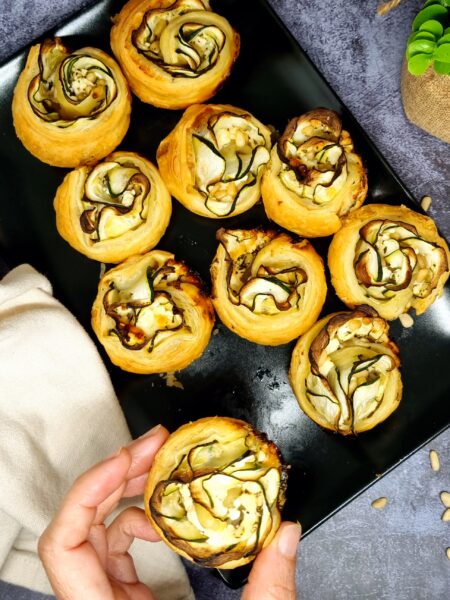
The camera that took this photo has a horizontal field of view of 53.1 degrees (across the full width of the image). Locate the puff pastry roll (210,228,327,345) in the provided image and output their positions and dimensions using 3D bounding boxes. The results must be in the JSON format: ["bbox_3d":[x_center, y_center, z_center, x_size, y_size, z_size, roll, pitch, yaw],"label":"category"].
[{"bbox_3d":[0.024,-0.007,0.261,0.065,0.041,0.065,0,82,0],"label":"puff pastry roll"}]

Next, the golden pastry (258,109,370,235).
[{"bbox_3d":[0.052,-0.074,0.271,0.064,0.041,0.072,0,82,0],"label":"golden pastry"}]

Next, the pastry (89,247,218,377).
[{"bbox_3d":[-0.040,0.007,0.259,0.067,0.041,0.068,0,82,0],"label":"pastry"}]

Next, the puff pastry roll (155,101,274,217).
[{"bbox_3d":[-0.006,-0.082,0.272,0.067,0.041,0.066,0,82,0],"label":"puff pastry roll"}]

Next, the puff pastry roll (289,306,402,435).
[{"bbox_3d":[0.066,0.039,0.255,0.062,0.041,0.067,0,82,0],"label":"puff pastry roll"}]

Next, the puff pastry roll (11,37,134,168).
[{"bbox_3d":[-0.092,-0.118,0.277,0.069,0.041,0.075,0,82,0],"label":"puff pastry roll"}]

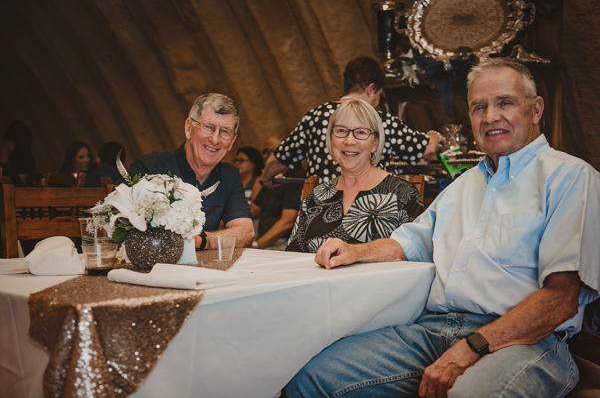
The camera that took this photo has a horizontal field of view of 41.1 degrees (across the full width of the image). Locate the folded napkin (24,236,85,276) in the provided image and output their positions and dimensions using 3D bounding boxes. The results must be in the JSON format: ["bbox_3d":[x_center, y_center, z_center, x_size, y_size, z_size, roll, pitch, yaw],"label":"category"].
[{"bbox_3d":[-0.590,0.135,1.930,0.145,0.090,0.140,0,1,0],"label":"folded napkin"}]

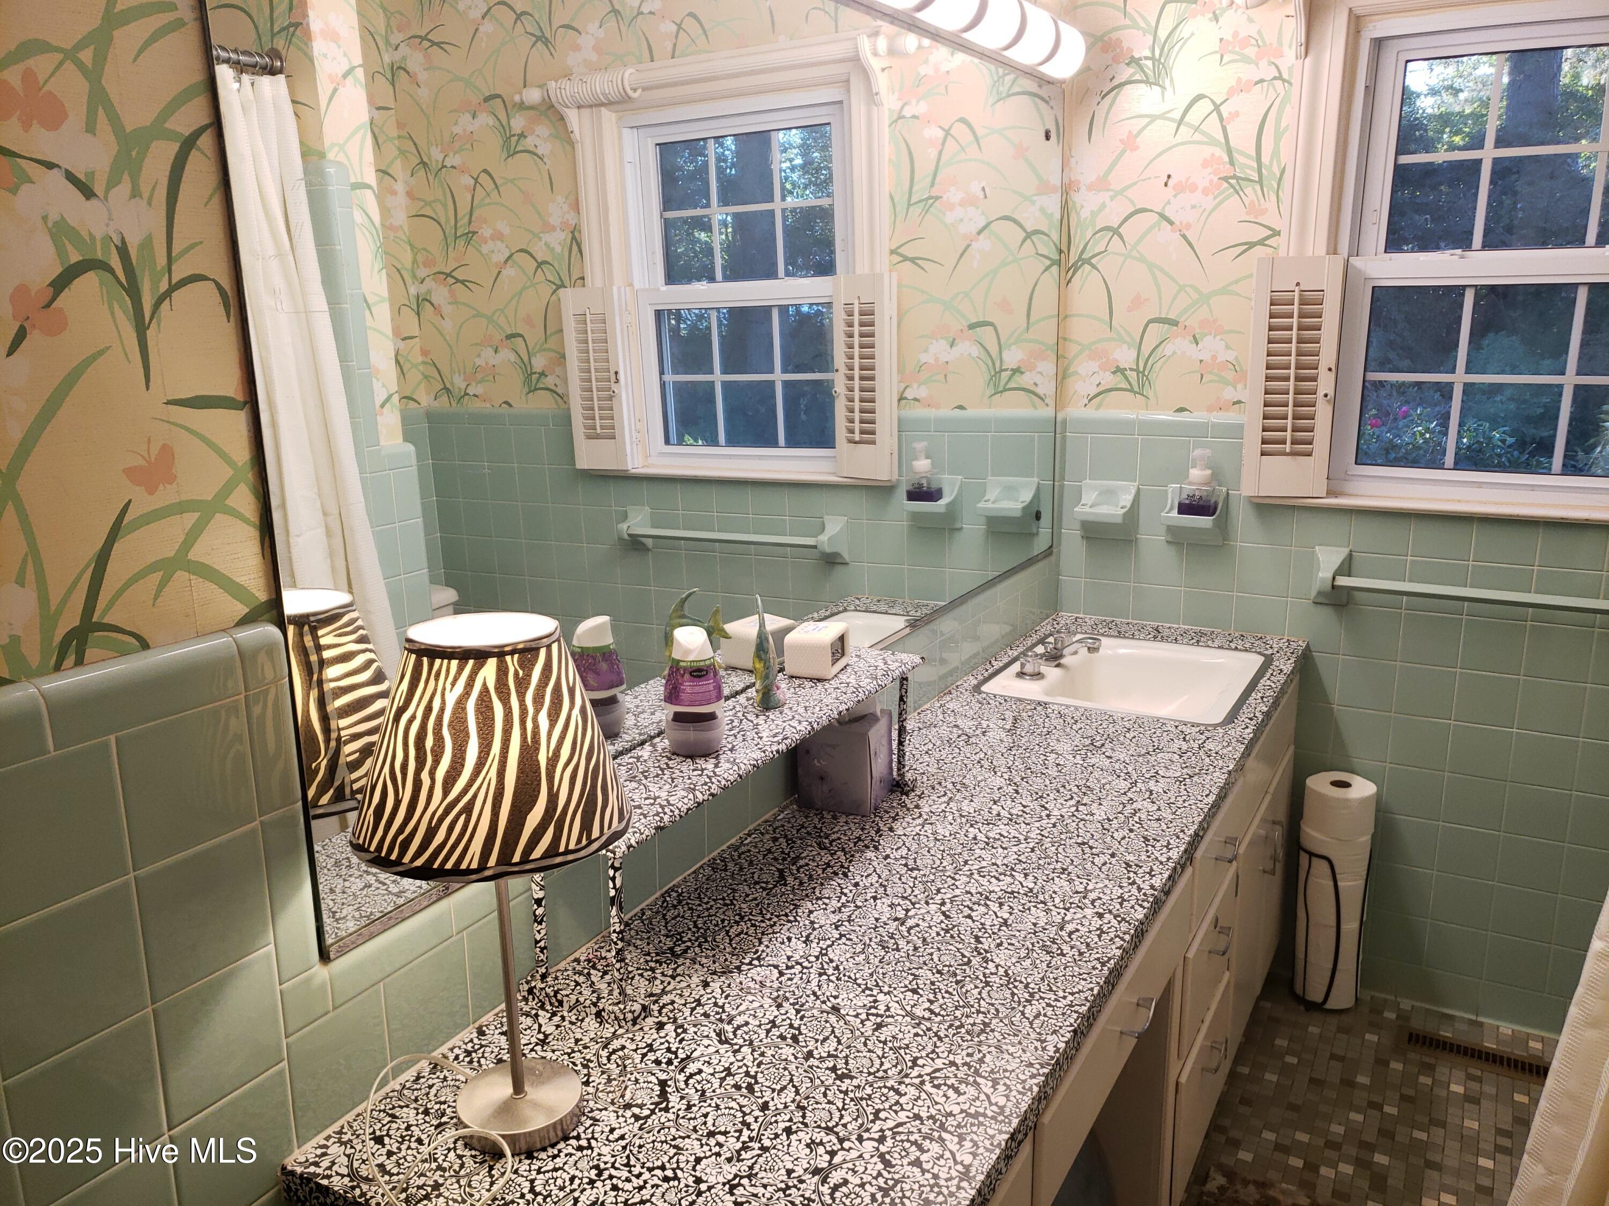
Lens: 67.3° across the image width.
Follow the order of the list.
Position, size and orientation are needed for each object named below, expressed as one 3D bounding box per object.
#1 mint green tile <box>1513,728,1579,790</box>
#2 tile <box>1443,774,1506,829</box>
[{"bbox_3d":[1.470,0.312,2.400,0.109,0.109,0.010,7,15,28],"label":"mint green tile"},{"bbox_3d":[1.362,0.405,2.455,0.108,0.108,0.010,7,16,29],"label":"tile"}]

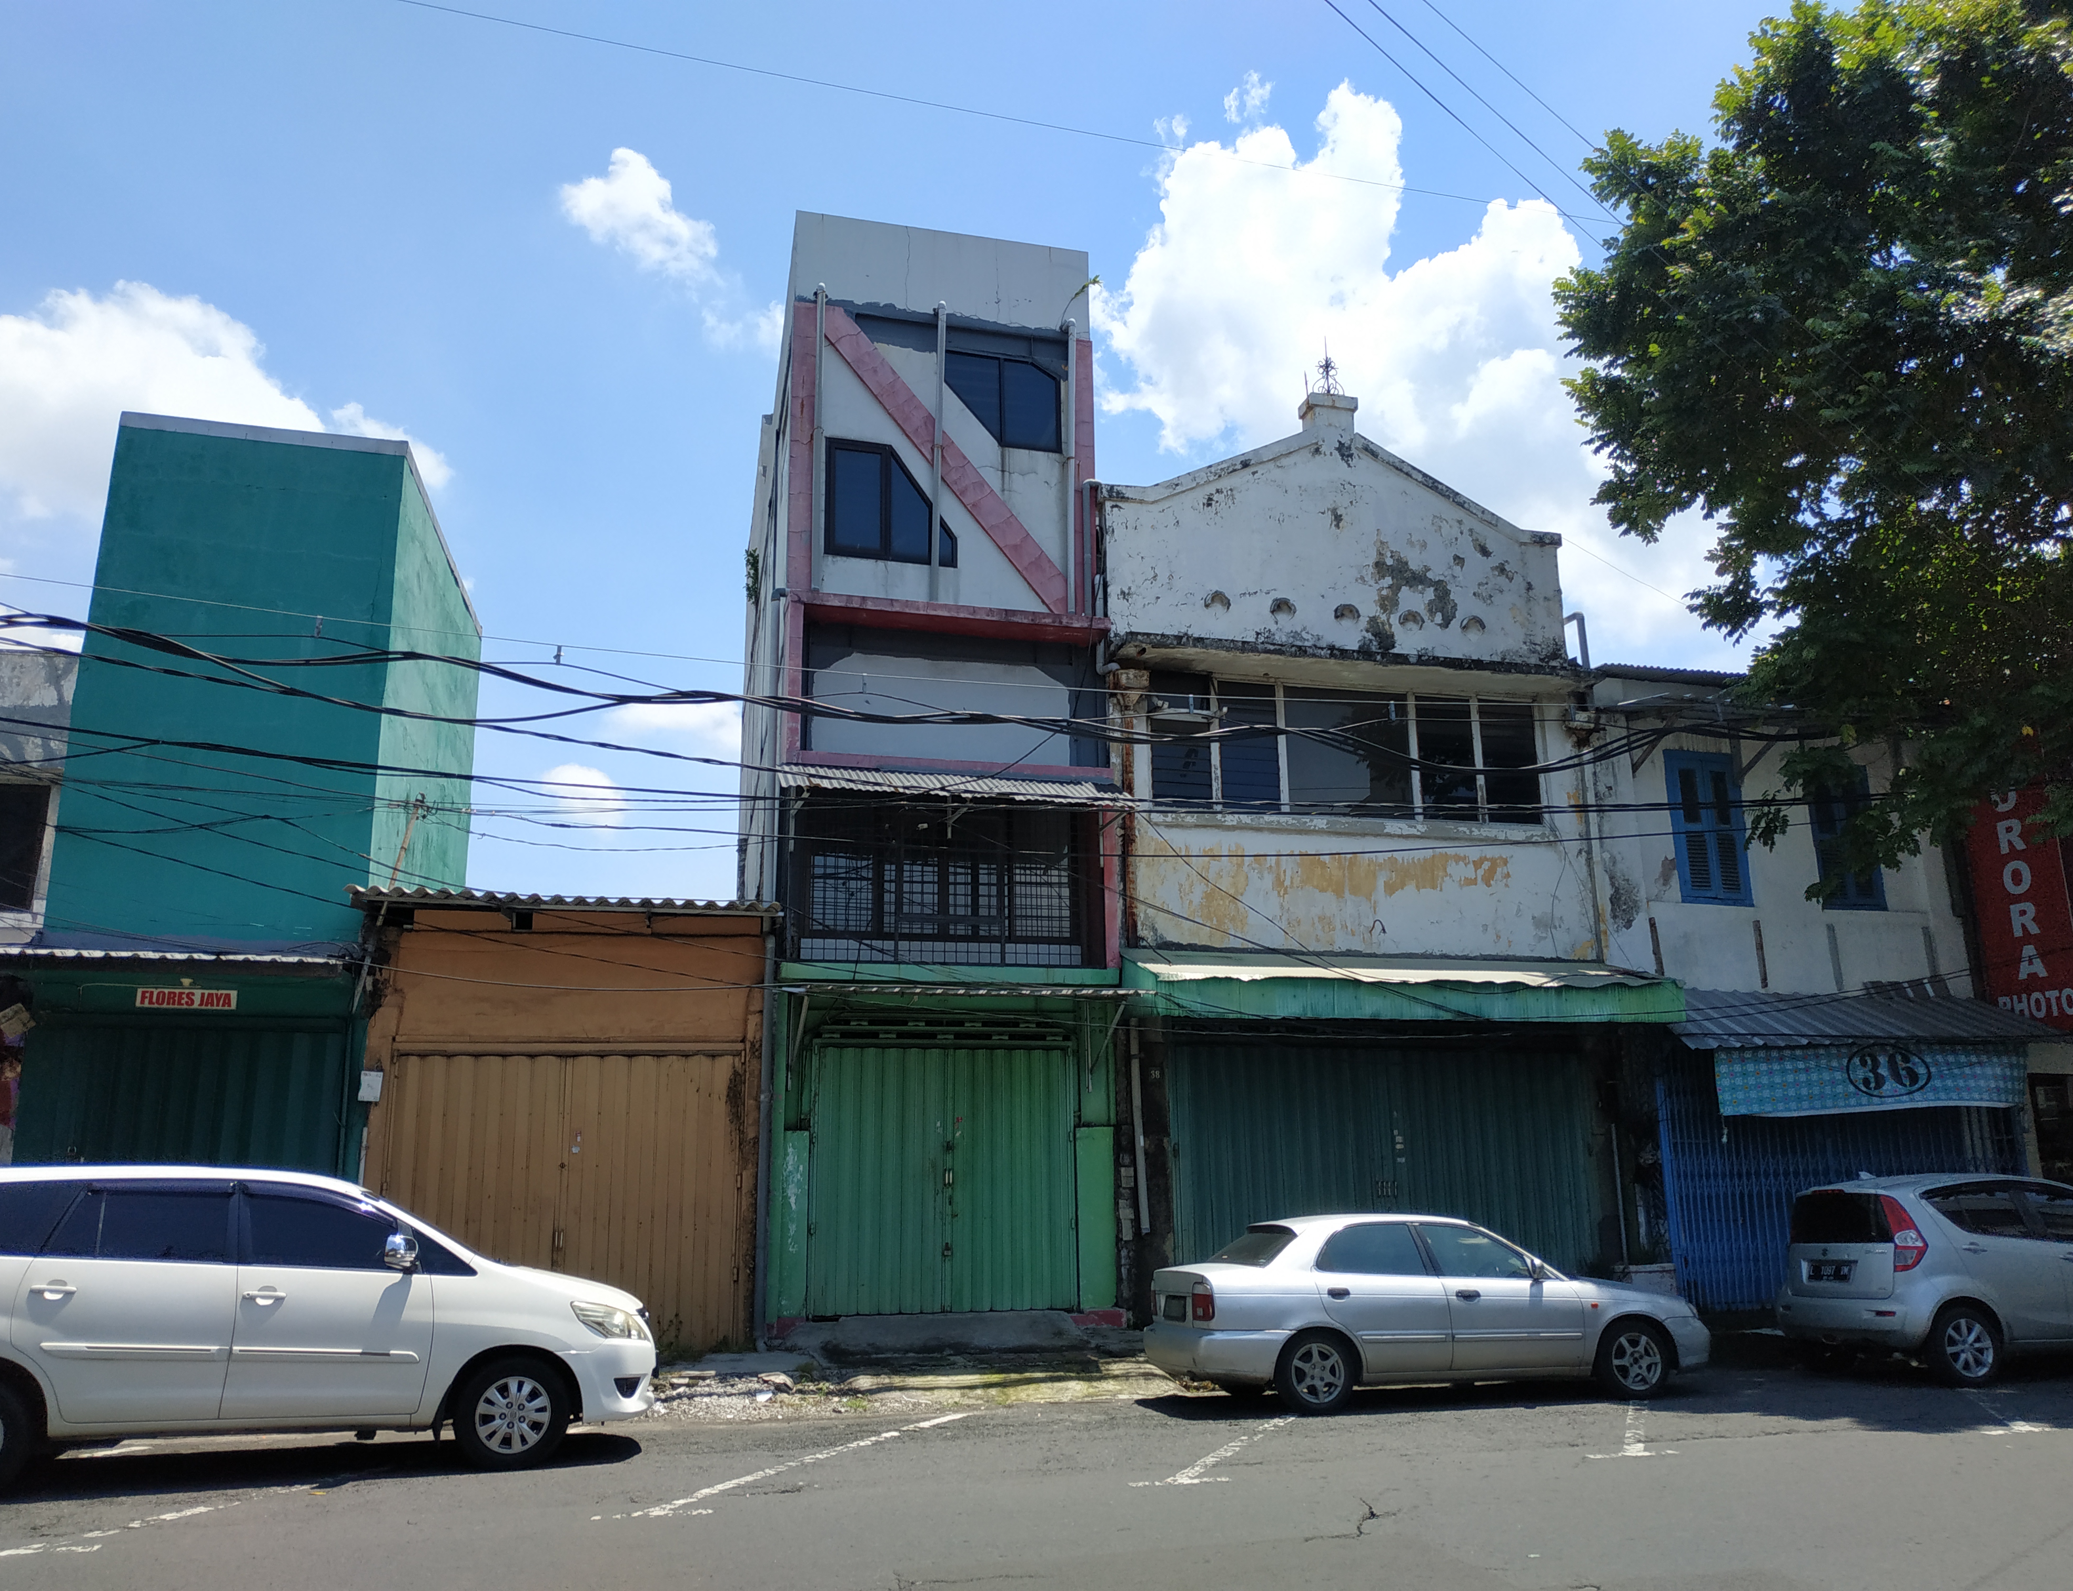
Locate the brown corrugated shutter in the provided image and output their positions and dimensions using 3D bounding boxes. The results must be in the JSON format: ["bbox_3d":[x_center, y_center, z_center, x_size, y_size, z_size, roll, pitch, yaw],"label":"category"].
[{"bbox_3d":[-4.442,3.769,13.785,3.296,2.807,0.122,3,-14,-13],"label":"brown corrugated shutter"}]

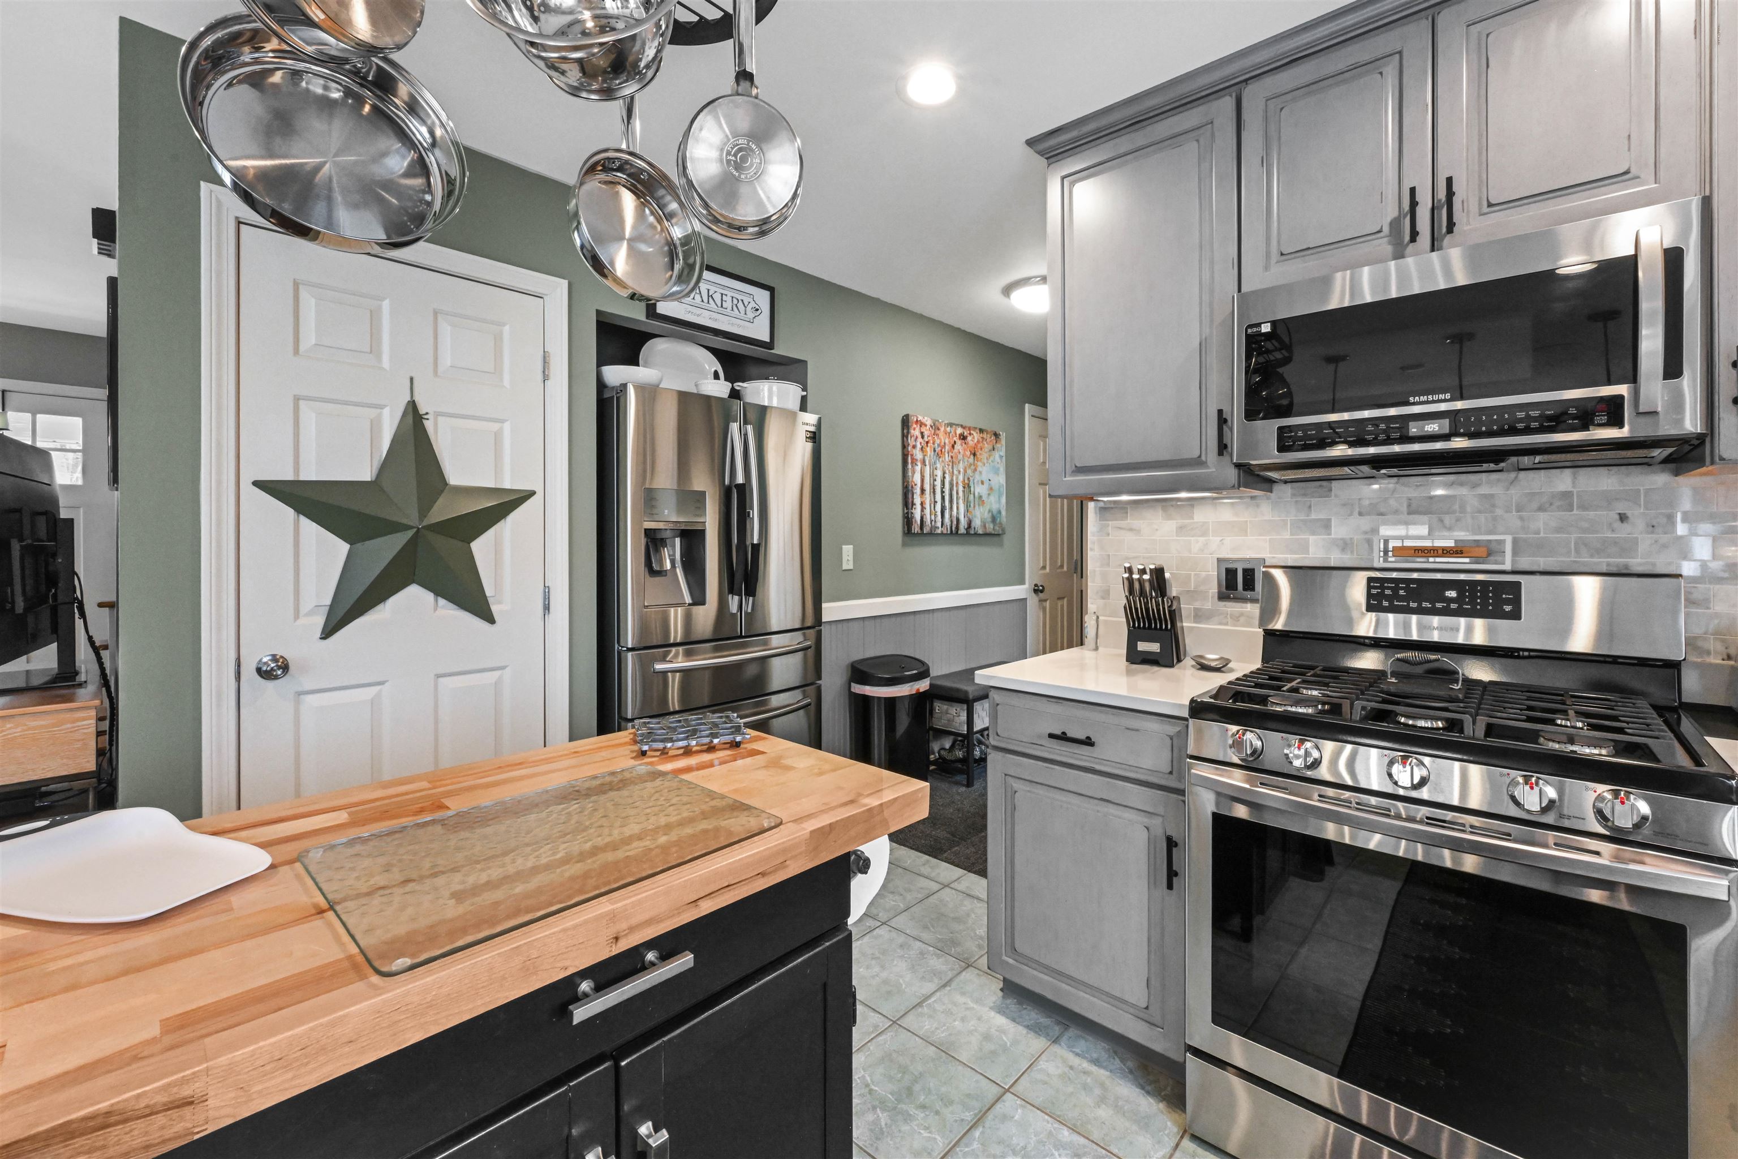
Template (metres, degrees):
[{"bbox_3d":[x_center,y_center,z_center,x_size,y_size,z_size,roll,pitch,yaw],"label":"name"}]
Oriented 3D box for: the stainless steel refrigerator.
[{"bbox_3d":[-0.785,0.207,2.897,0.831,1.818,0.920,2,2,43],"label":"stainless steel refrigerator"}]

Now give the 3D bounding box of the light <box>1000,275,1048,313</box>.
[{"bbox_3d":[0.854,-1.351,3.277,0.395,0.111,0.395,2,2,43],"label":"light"}]

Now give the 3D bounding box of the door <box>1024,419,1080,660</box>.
[{"bbox_3d":[1.266,-0.028,4.665,0.061,2.076,0.648,2,2,43],"label":"door"}]

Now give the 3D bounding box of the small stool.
[{"bbox_3d":[0.699,0.816,3.874,0.284,0.511,0.790,2,2,43],"label":"small stool"}]

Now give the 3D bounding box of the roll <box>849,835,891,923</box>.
[{"bbox_3d":[-0.105,0.411,1.068,0.286,0.153,0.153,2,2,43],"label":"roll"}]

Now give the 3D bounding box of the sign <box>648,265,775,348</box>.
[{"bbox_3d":[-0.612,-1.130,2.743,0.025,0.262,0.603,2,2,43],"label":"sign"}]

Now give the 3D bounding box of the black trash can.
[{"bbox_3d":[0.102,0.763,3.214,0.304,0.689,0.395,2,2,43],"label":"black trash can"}]

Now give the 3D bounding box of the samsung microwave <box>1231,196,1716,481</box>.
[{"bbox_3d":[1.319,-0.483,1.566,0.753,0.425,0.365,2,2,43],"label":"samsung microwave"}]

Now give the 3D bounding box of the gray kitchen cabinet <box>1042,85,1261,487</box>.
[{"bbox_3d":[0.856,-0.764,2.008,0.537,1.015,0.304,2,2,43],"label":"gray kitchen cabinet"}]

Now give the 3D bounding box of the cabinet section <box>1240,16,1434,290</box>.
[{"bbox_3d":[1.168,-0.964,1.680,0.375,0.515,0.320,2,3,42],"label":"cabinet section"}]

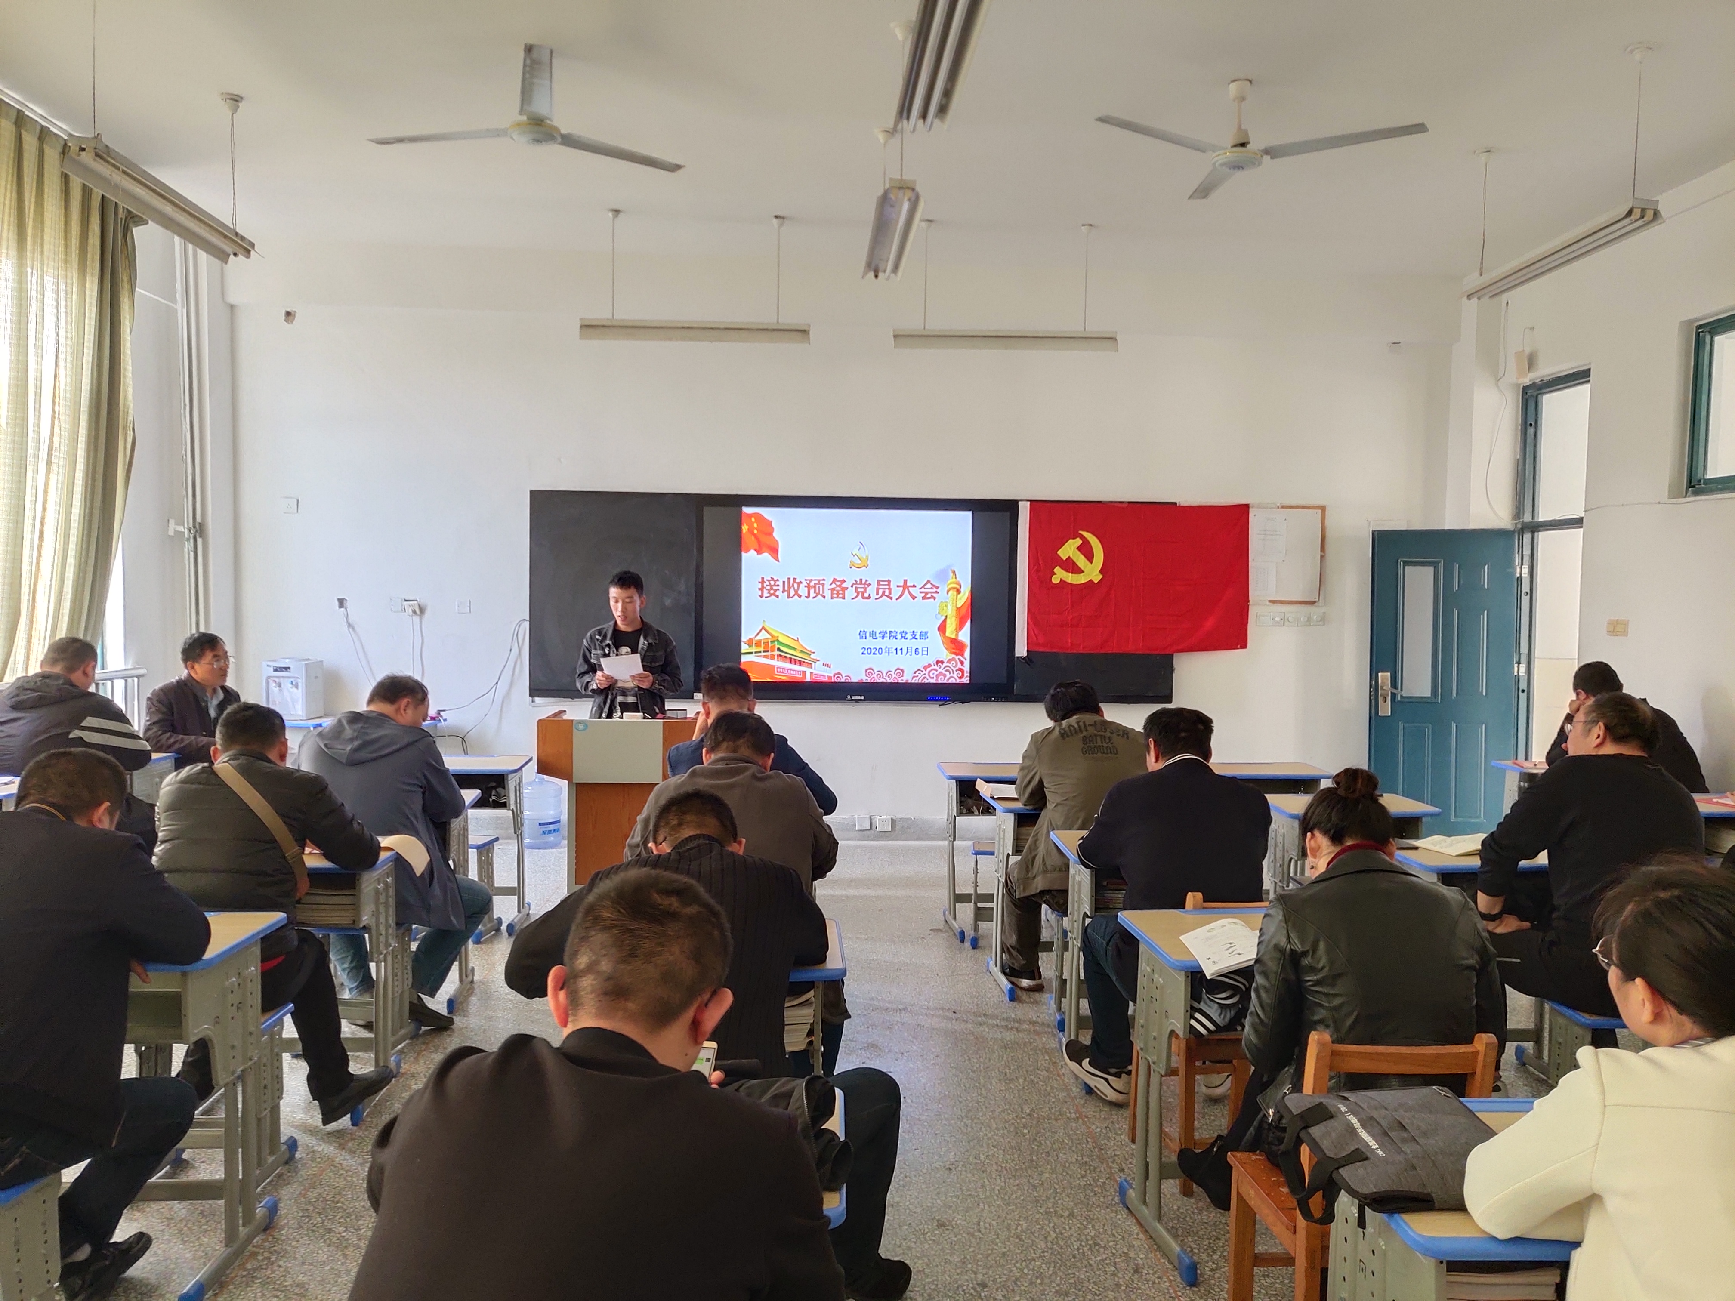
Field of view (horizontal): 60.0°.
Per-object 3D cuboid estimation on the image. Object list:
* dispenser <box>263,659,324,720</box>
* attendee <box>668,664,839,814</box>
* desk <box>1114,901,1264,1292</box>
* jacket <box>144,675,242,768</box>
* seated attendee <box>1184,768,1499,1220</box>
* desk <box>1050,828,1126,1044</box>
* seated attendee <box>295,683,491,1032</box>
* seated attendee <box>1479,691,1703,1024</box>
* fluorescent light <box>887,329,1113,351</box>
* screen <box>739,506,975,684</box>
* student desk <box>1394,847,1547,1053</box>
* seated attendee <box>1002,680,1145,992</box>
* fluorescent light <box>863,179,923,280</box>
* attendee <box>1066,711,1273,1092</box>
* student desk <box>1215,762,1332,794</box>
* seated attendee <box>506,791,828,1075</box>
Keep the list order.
[{"bbox_3d":[-3.541,0.239,9.268,0.280,0.385,0.300,0,2,-3],"label":"dispenser"},{"bbox_3d":[-0.412,0.661,5.156,0.580,1.200,0.750,1,1,-3],"label":"attendee"},{"bbox_3d":[0.988,1.085,3.733,0.600,0.750,0.510,0,2,-3],"label":"desk"},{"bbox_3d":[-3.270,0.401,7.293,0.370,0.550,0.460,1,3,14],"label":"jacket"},{"bbox_3d":[1.009,0.852,3.424,0.530,1.240,1.080,0,2,-3],"label":"seated attendee"},{"bbox_3d":[0.977,1.048,5.187,0.610,0.750,0.480,1,3,-3],"label":"desk"},{"bbox_3d":[-1.490,0.669,4.774,0.550,1.190,0.740,1,2,17],"label":"seated attendee"},{"bbox_3d":[1.821,0.710,3.881,0.720,1.220,0.560,2,2,42],"label":"seated attendee"},{"bbox_3d":[0.772,-1.728,8.395,1.260,0.110,0.160,0,2,-3],"label":"fluorescent light"},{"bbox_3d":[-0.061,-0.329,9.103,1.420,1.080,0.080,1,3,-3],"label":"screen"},{"bbox_3d":[2.117,1.066,5.100,0.610,0.750,0.480,1,3,-3],"label":"student desk"},{"bbox_3d":[0.788,0.746,5.663,0.500,1.280,0.900,0,2,-3],"label":"seated attendee"},{"bbox_3d":[0.077,-1.443,5.216,0.170,0.090,1.270,1,3,-3],"label":"fluorescent light"},{"bbox_3d":[0.788,0.727,4.113,0.530,1.160,0.750,0,2,-8],"label":"attendee"},{"bbox_3d":[1.883,0.959,7.324,0.600,0.750,0.500,0,2,-3],"label":"student desk"},{"bbox_3d":[-0.378,0.800,2.928,0.640,1.050,0.780,1,1,-3],"label":"seated attendee"}]

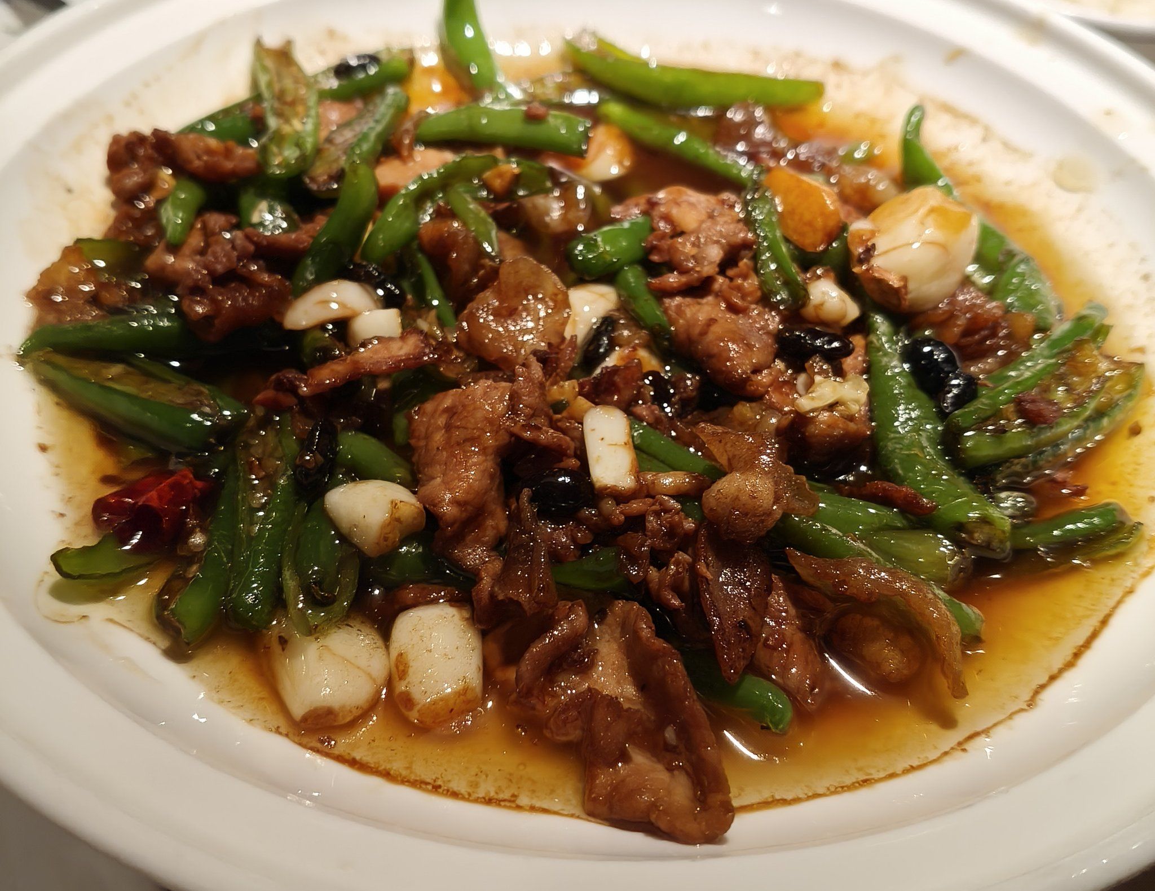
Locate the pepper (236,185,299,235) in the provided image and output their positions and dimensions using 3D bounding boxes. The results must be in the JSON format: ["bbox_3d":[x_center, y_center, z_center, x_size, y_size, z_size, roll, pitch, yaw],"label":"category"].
[{"bbox_3d":[-0.067,-0.054,0.254,0.013,0.011,0.017,8,48,4],"label":"pepper"}]

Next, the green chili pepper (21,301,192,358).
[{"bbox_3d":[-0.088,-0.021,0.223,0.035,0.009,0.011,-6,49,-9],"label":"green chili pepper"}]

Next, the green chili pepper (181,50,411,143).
[{"bbox_3d":[-0.068,-0.084,0.283,0.053,0.011,0.012,-21,55,-20],"label":"green chili pepper"}]

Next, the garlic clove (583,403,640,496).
[{"bbox_3d":[0.006,0.001,0.197,0.008,0.008,0.014,-2,75,-5],"label":"garlic clove"}]

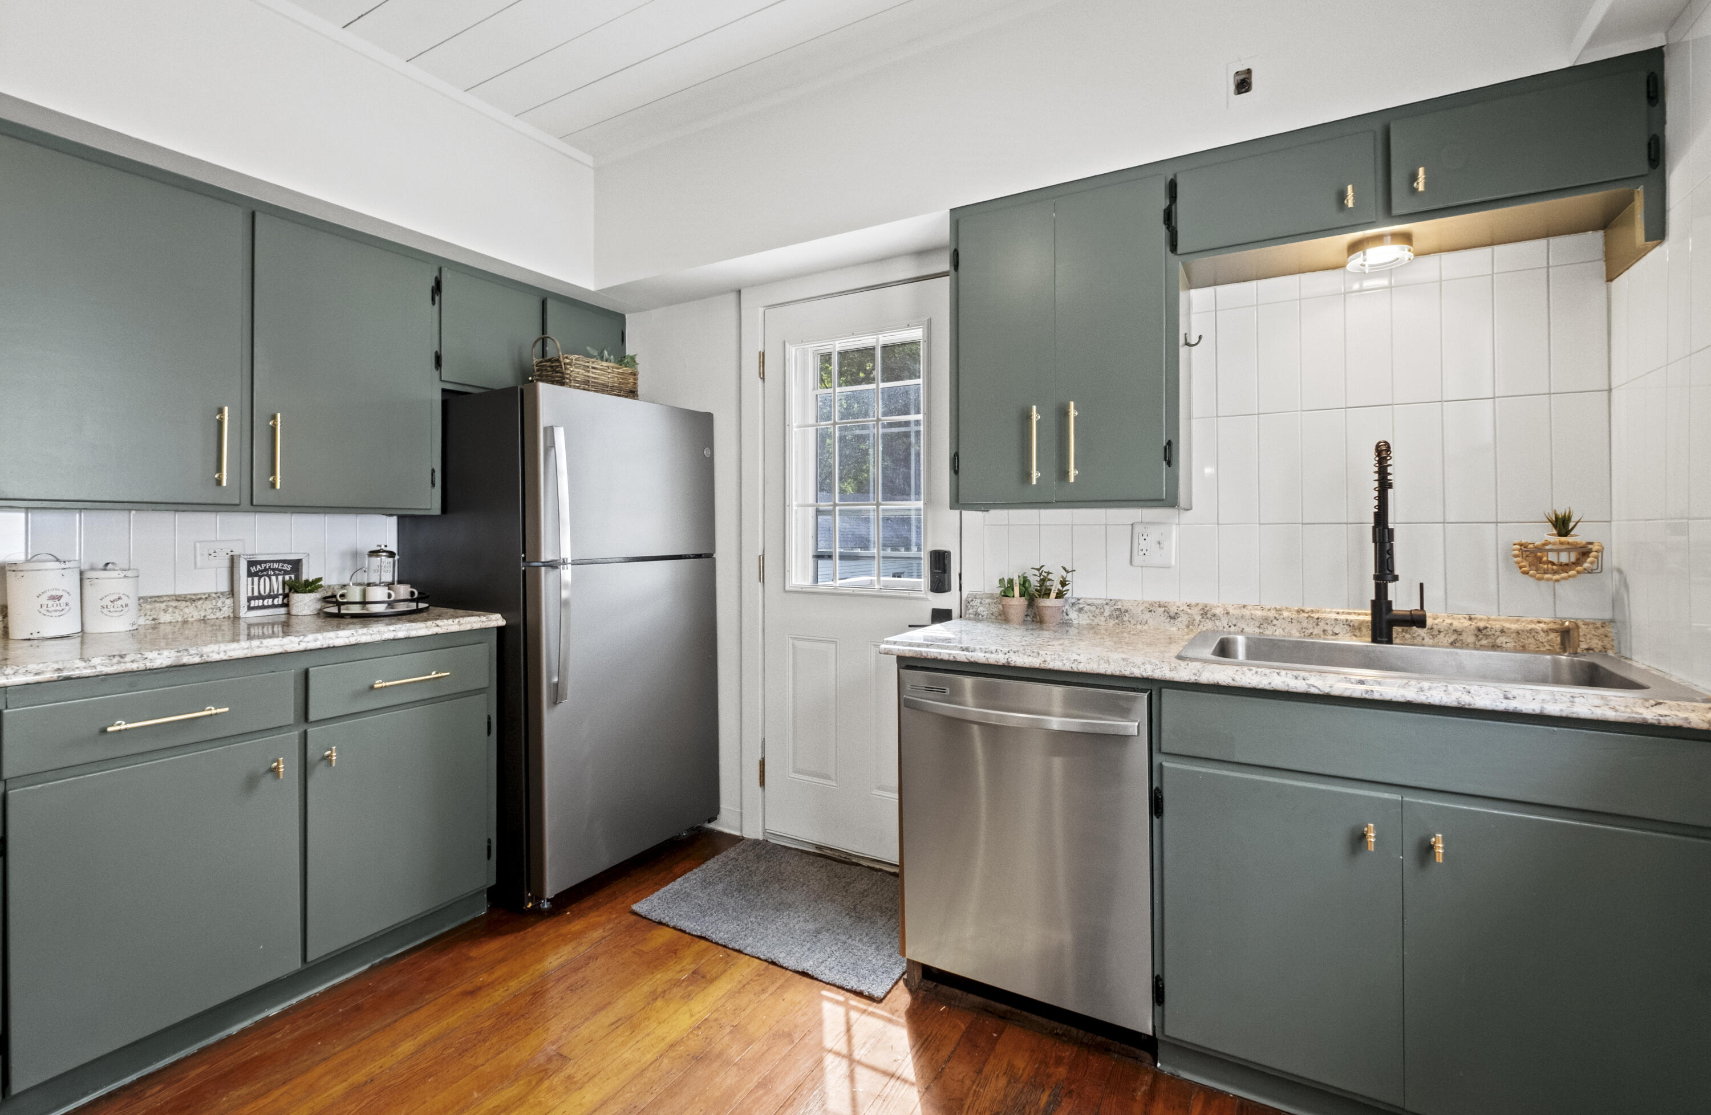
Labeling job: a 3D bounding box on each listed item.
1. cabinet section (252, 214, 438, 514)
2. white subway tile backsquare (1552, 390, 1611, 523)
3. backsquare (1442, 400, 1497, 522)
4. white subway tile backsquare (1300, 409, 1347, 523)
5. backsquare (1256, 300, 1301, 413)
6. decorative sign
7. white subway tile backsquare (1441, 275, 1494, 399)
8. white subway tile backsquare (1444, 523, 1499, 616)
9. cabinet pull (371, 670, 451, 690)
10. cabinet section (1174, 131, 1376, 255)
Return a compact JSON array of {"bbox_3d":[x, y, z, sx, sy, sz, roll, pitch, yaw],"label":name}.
[{"bbox_3d":[-1.526,-0.550,2.151,0.028,0.802,0.472,1,1,32],"label":"cabinet section"},{"bbox_3d":[1.712,-0.237,1.684,0.101,0.304,0.010,1,1,28],"label":"white subway tile backsquare"},{"bbox_3d":[1.533,-0.239,1.781,0.100,0.304,0.010,1,1,28],"label":"backsquare"},{"bbox_3d":[1.278,-0.246,1.945,0.102,0.305,0.010,0,1,28],"label":"white subway tile backsquare"},{"bbox_3d":[1.158,-0.545,1.949,0.100,0.302,0.010,0,1,30],"label":"backsquare"},{"bbox_3d":[-1.914,0.089,2.344,0.040,0.195,0.182,0,1,30],"label":"decorative sign"},{"bbox_3d":[1.539,-0.556,1.792,0.102,0.303,0.010,1,1,28],"label":"white subway tile backsquare"},{"bbox_3d":[1.513,0.029,1.749,0.100,0.222,0.010,0,1,29],"label":"white subway tile backsquare"},{"bbox_3d":[-1.321,0.366,2.124,0.036,0.013,0.212,1,1,31],"label":"cabinet pull"},{"bbox_3d":[0.959,-0.830,1.647,0.391,0.196,0.028,1,1,28],"label":"cabinet section"}]

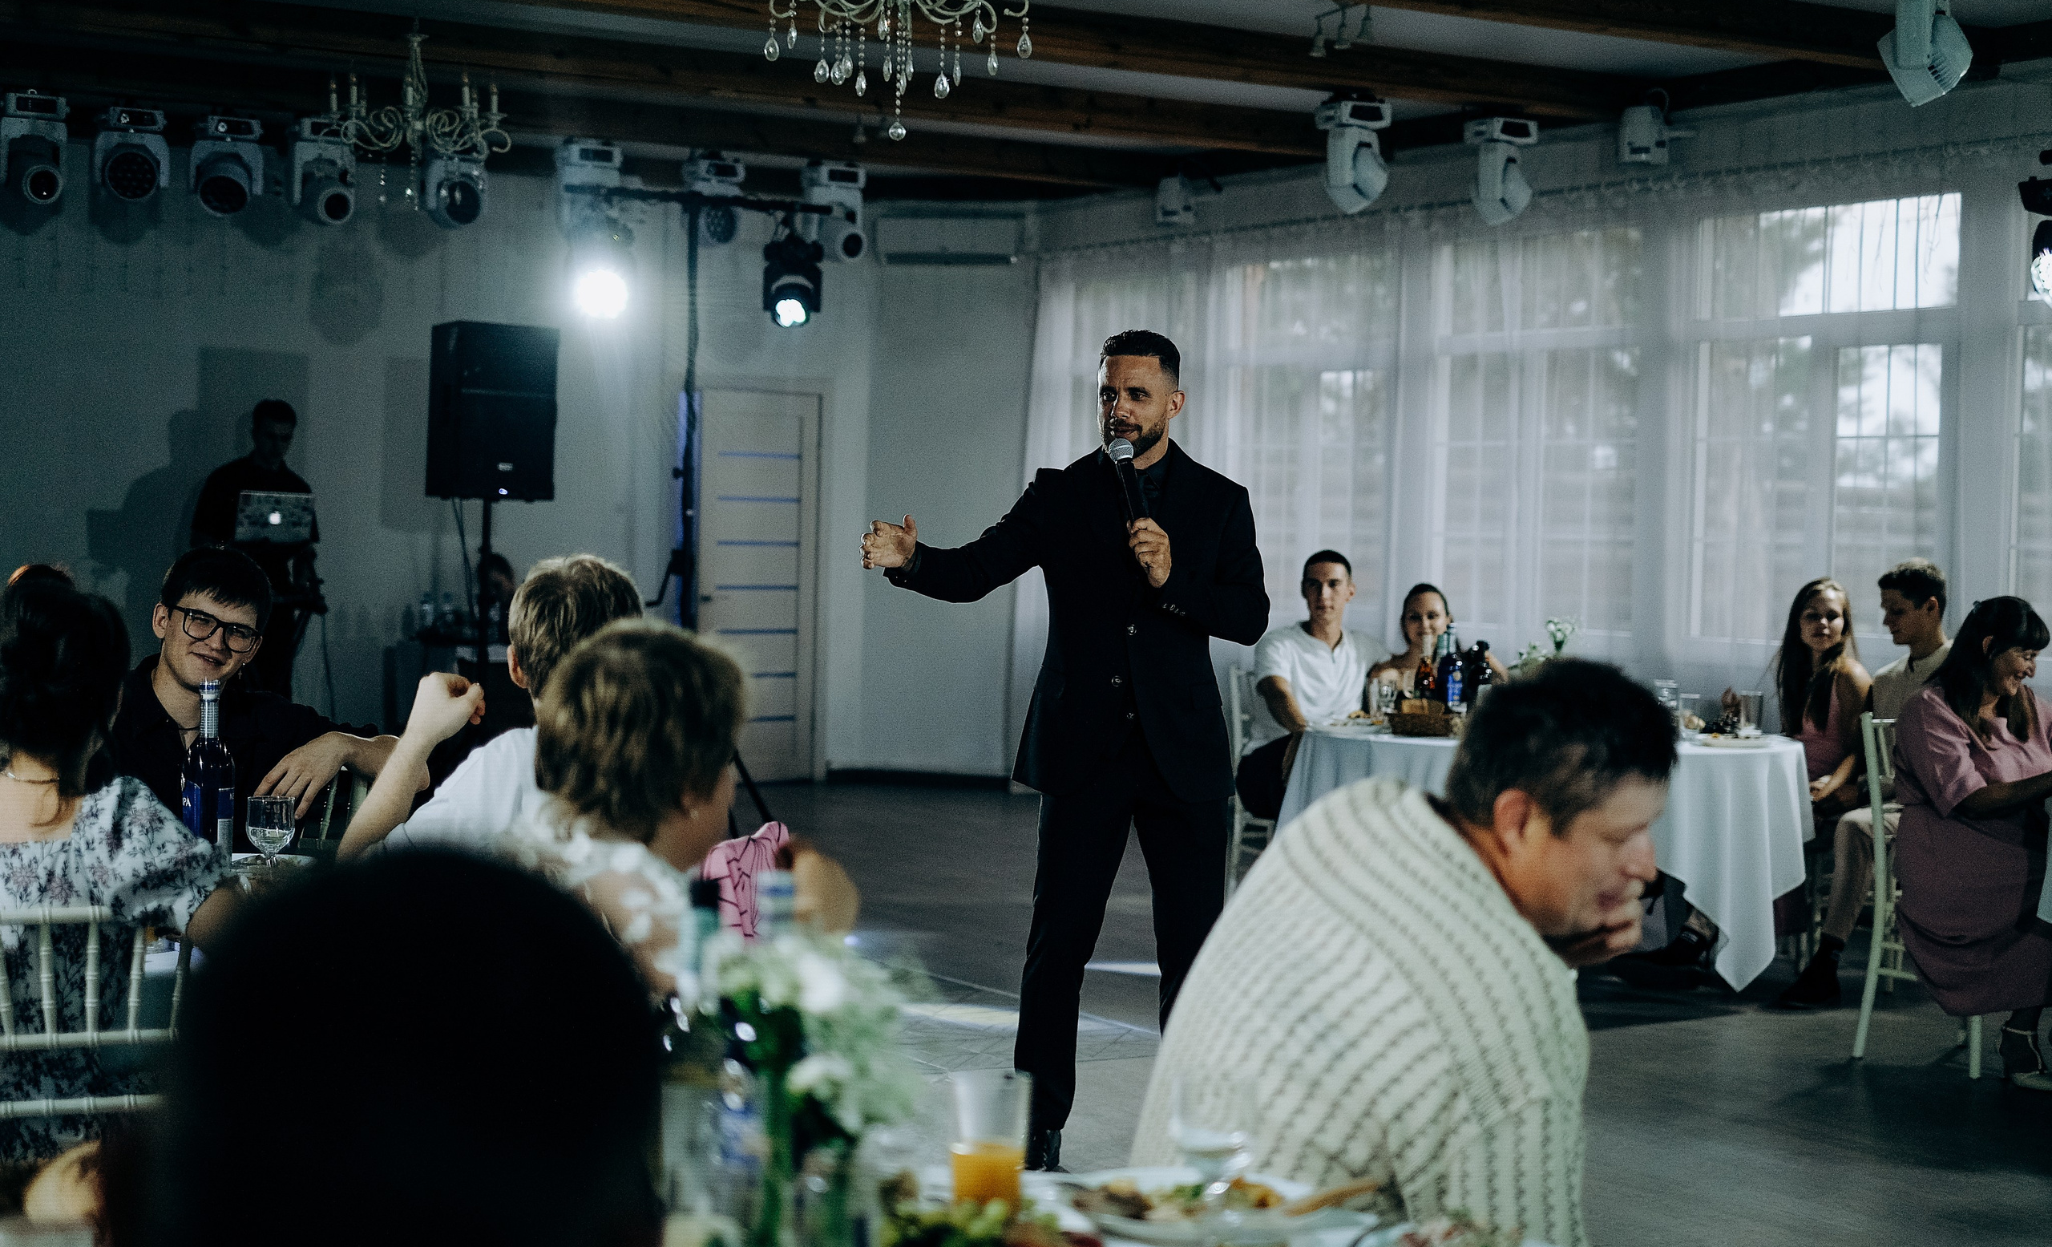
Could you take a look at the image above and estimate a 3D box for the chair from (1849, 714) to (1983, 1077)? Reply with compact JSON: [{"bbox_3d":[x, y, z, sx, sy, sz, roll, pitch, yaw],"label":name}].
[{"bbox_3d":[2.567,0.726,8.185,0.410,0.920,0.430,0,3,-38],"label":"chair"}]

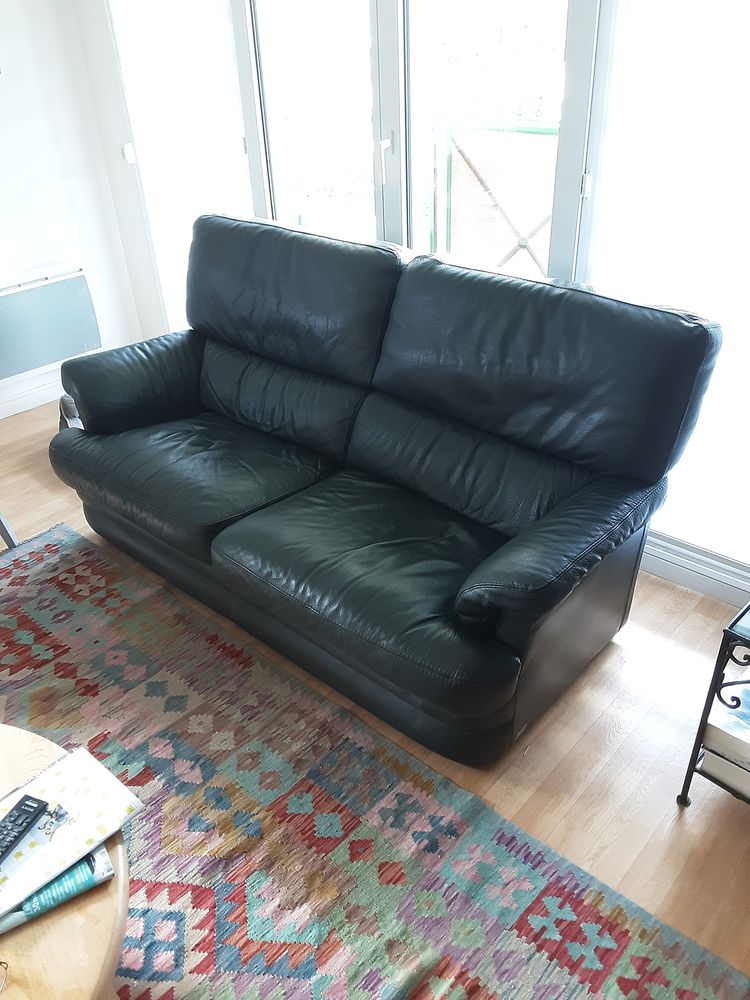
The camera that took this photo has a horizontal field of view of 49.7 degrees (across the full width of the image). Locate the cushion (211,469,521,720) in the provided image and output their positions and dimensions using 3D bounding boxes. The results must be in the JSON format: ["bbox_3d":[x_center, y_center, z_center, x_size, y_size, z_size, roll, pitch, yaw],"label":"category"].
[{"bbox_3d":[0.044,0.183,2.175,0.899,0.205,0.529,24,42,35],"label":"cushion"}]

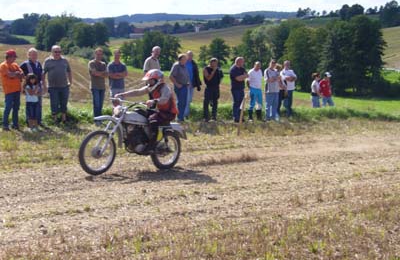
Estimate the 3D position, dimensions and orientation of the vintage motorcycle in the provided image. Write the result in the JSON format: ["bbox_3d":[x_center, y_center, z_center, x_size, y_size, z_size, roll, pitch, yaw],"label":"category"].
[{"bbox_3d":[-0.995,0.112,11.547,0.820,1.150,2.220,8,6,43],"label":"vintage motorcycle"}]

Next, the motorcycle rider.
[{"bbox_3d":[-0.765,-0.305,11.734,0.780,1.340,1.060,8,6,43],"label":"motorcycle rider"}]

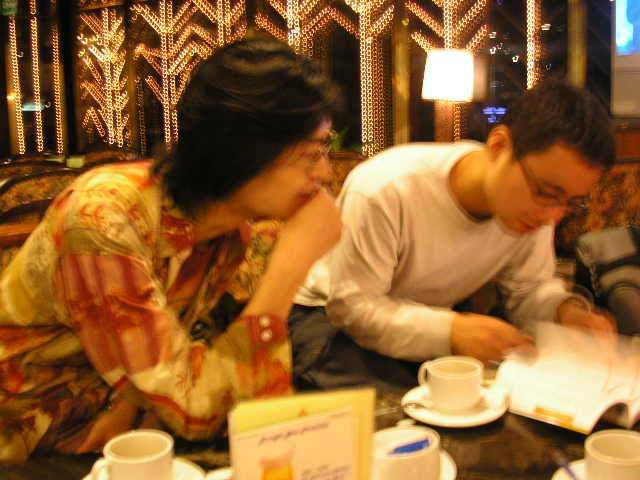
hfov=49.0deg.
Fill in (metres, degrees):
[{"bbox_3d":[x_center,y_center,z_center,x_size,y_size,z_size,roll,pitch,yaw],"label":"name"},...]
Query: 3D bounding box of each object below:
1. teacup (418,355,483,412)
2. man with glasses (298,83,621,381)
[{"bbox_3d":[0.181,0.204,0.996,0.103,0.055,0.078,7,15,37],"label":"teacup"},{"bbox_3d":[0.228,0.222,1.381,0.540,1.050,0.760,-12,16,-39],"label":"man with glasses"}]

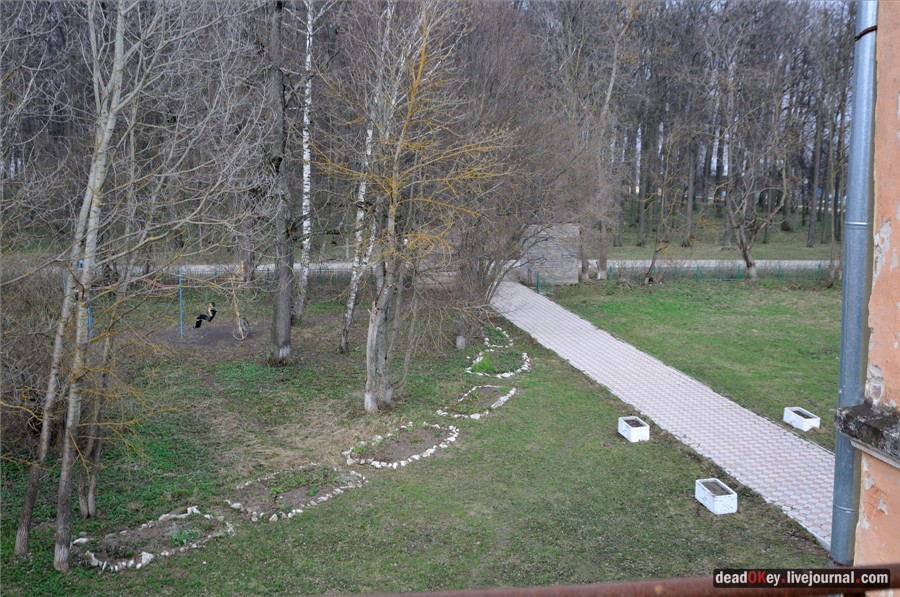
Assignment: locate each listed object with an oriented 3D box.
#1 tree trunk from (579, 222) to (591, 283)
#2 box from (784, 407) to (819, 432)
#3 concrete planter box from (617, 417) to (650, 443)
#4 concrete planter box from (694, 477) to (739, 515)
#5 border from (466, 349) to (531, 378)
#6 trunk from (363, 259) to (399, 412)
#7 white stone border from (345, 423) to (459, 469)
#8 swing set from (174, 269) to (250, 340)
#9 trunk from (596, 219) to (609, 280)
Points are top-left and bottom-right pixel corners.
[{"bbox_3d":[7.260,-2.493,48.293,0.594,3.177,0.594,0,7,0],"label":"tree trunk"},{"bbox_3d":[8.752,3.004,22.328,0.416,0.336,0.898,-1,8,-11],"label":"box"},{"bbox_3d":[4.347,3.090,21.218,0.416,0.336,0.898,-1,8,-9],"label":"concrete planter box"},{"bbox_3d":[5.025,3.737,16.966,0.416,0.336,0.898,-1,8,-8],"label":"concrete planter box"},{"bbox_3d":[1.687,2.033,29.104,1.912,0.140,3.874,2,8,12],"label":"border"},{"bbox_3d":[-1.833,0.948,23.439,0.897,3.994,0.800,0,7,0],"label":"trunk"},{"bbox_3d":[-1.032,3.279,20.736,1.727,0.140,3.479,5,9,32],"label":"white stone border"},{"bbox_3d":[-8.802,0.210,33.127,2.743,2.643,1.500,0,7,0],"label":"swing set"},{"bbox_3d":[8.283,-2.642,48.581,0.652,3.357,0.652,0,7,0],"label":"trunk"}]

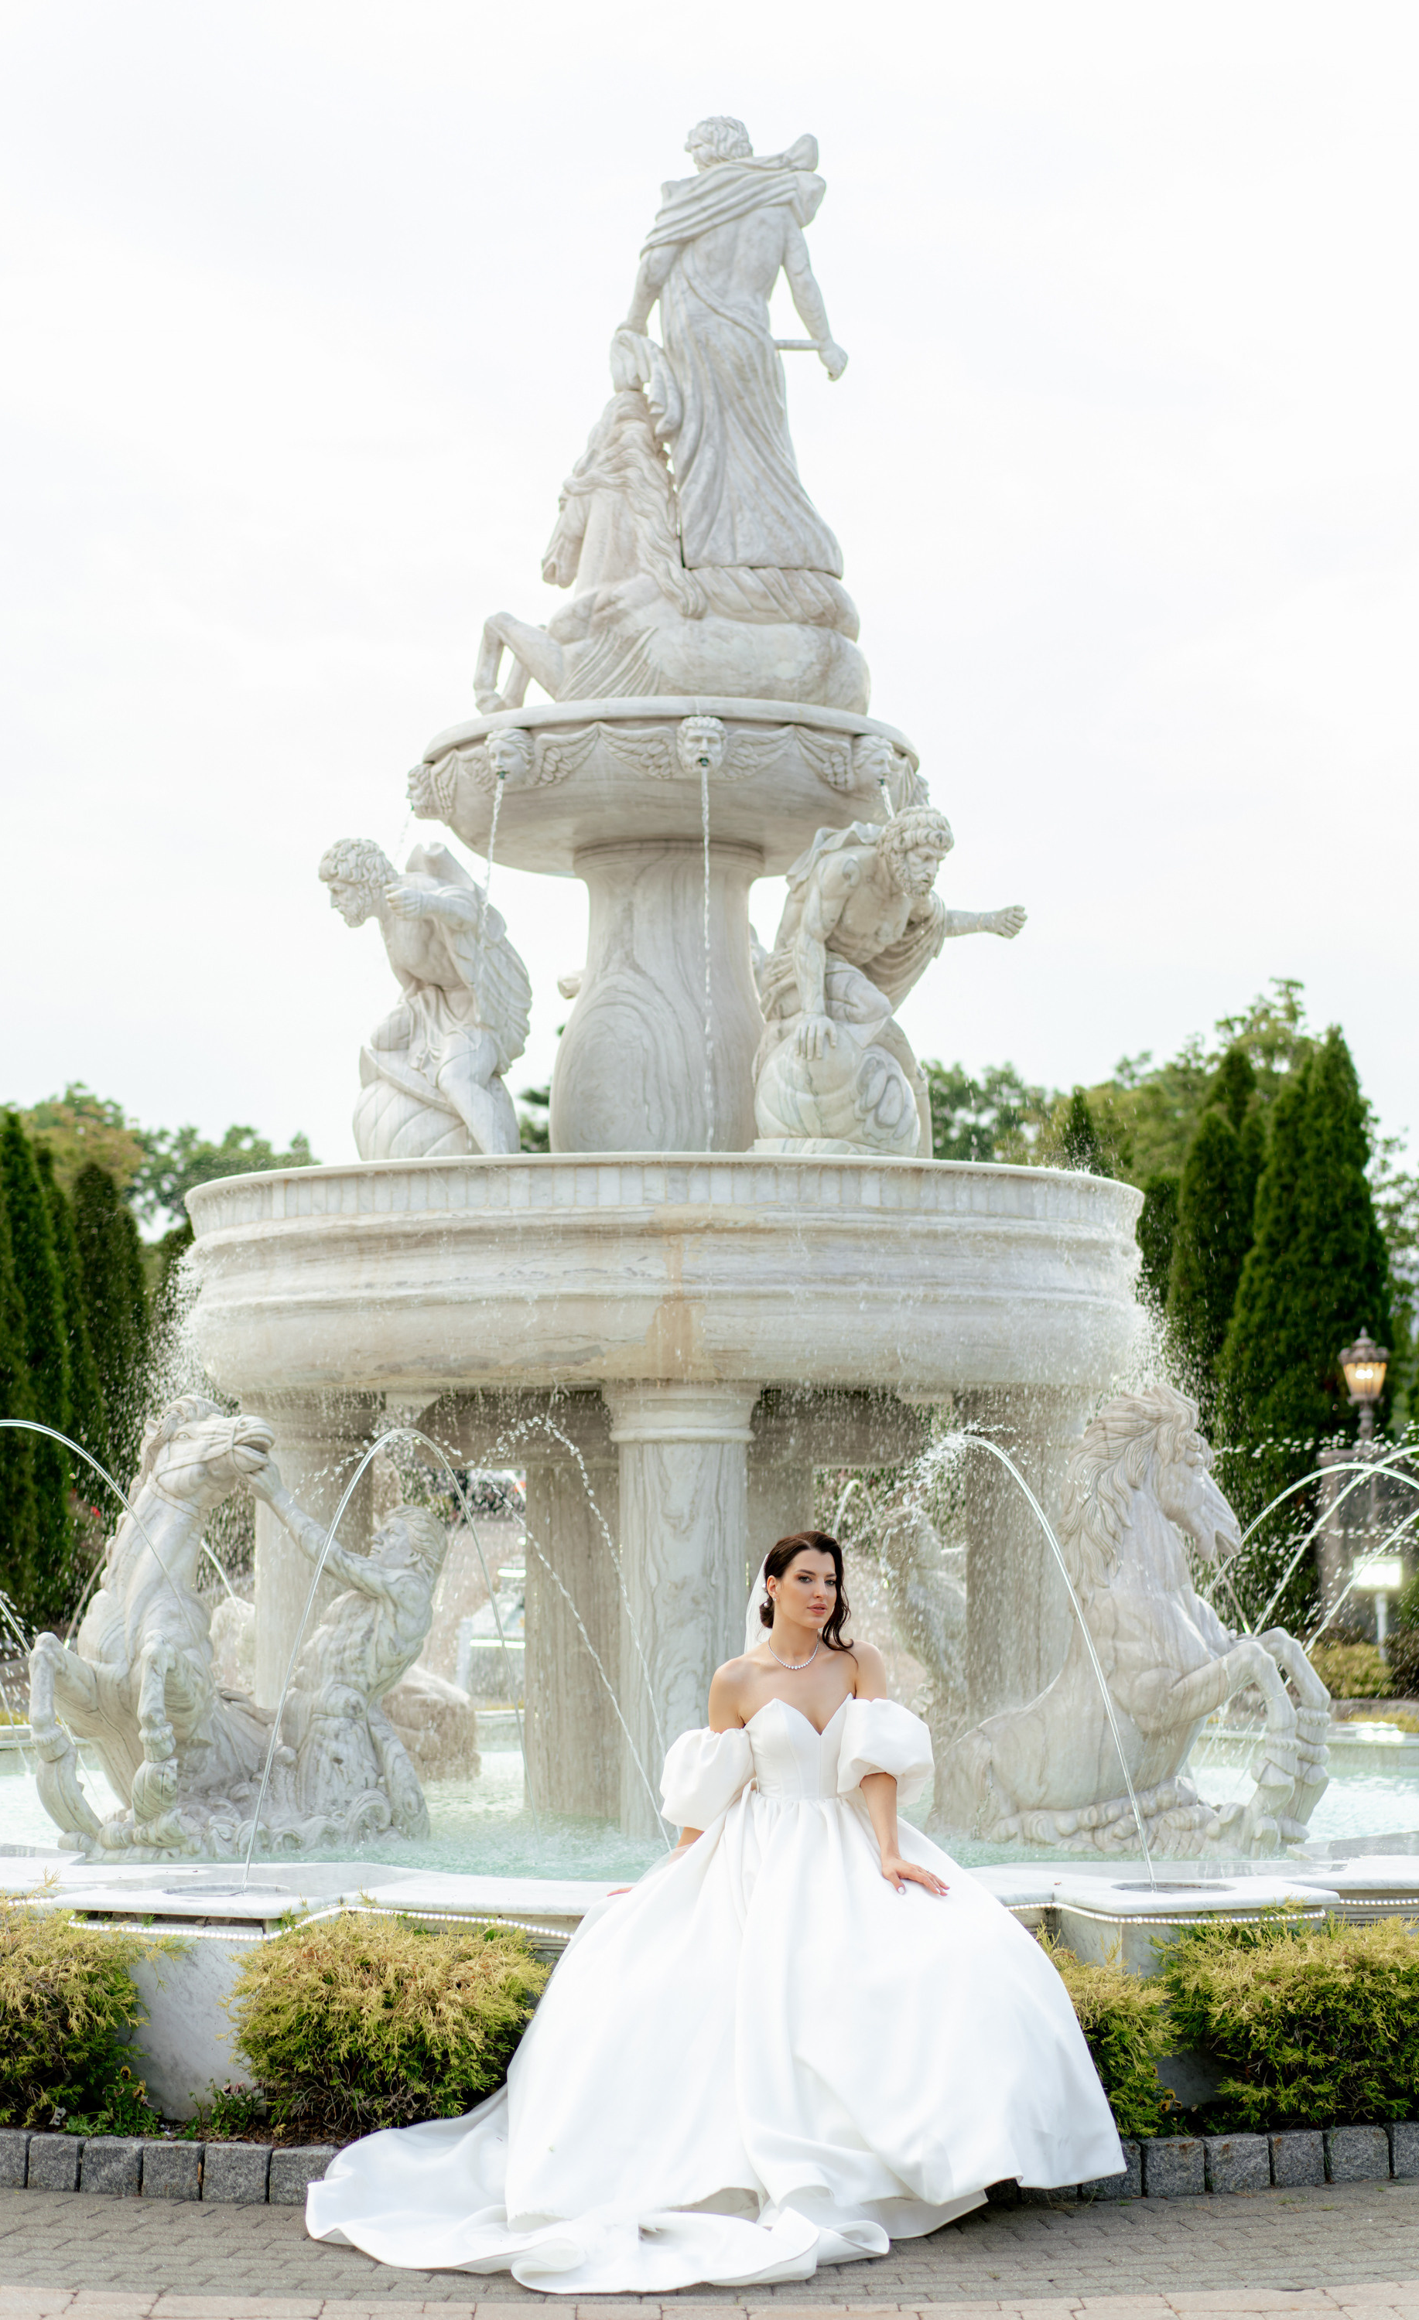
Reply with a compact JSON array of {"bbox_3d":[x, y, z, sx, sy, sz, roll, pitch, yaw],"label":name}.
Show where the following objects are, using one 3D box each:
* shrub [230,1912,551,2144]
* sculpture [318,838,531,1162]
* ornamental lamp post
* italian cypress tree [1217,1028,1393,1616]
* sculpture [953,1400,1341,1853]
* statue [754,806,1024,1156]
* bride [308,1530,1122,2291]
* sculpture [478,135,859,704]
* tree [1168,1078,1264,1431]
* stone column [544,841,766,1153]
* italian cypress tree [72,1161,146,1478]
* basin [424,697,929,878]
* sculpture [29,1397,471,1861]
[{"bbox_3d":[-0.726,1.980,8.182,0.800,0.491,0.650,0,-5,0],"label":"shrub"},{"bbox_3d":[-0.895,-0.443,11.244,0.620,1.172,0.680,2,-6,-15],"label":"sculpture"},{"bbox_3d":[3.873,1.345,20.967,0.290,0.707,0.290,0,-5,0],"label":"ornamental lamp post"},{"bbox_3d":[4.698,1.312,28.008,1.390,4.742,1.390,0,-6,0],"label":"italian cypress tree"},{"bbox_3d":[1.181,1.282,9.972,1.120,1.282,0.620,-1,-6,10],"label":"sculpture"},{"bbox_3d":[0.528,-0.485,10.947,0.700,1.197,0.660,5,-8,-42],"label":"statue"},{"bbox_3d":[0.000,1.446,7.207,1.590,1.369,1.692,1,-6,-8],"label":"bride"},{"bbox_3d":[-0.122,-2.376,11.693,1.200,2.181,1.020,2,-6,-20],"label":"sculpture"},{"bbox_3d":[4.449,1.604,30.491,1.217,4.661,1.217,0,-6,0],"label":"tree"},{"bbox_3d":[-0.122,-0.412,11.497,0.760,1.142,0.760,0,-6,0],"label":"stone column"},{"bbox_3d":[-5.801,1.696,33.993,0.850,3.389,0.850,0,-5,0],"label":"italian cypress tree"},{"bbox_3d":[-0.140,-1.207,12.370,1.740,0.433,1.740,0,-5,0],"label":"basin"},{"bbox_3d":[-1.524,1.470,11.257,1.000,1.424,1.150,-4,-7,37],"label":"sculpture"}]

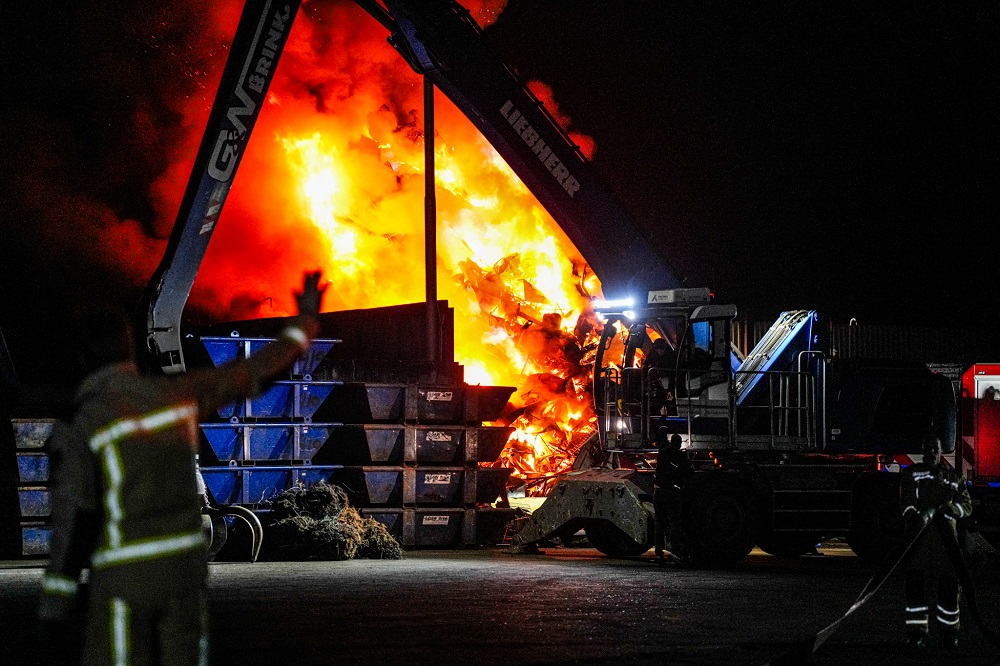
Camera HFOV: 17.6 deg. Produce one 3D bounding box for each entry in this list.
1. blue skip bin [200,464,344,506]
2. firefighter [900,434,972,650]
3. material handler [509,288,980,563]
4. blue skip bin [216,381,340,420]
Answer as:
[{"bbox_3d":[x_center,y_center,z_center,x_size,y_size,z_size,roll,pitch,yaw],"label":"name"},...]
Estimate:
[{"bbox_3d":[-3.967,2.433,50.834,2.640,0.665,1.380,1,-2,-37],"label":"blue skip bin"},{"bbox_3d":[3.795,1.817,28.000,0.600,1.840,0.460,0,-2,-2],"label":"firefighter"},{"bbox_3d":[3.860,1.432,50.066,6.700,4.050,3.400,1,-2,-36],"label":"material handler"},{"bbox_3d":[-3.959,1.111,50.834,2.640,0.665,1.380,1,-2,-37],"label":"blue skip bin"}]

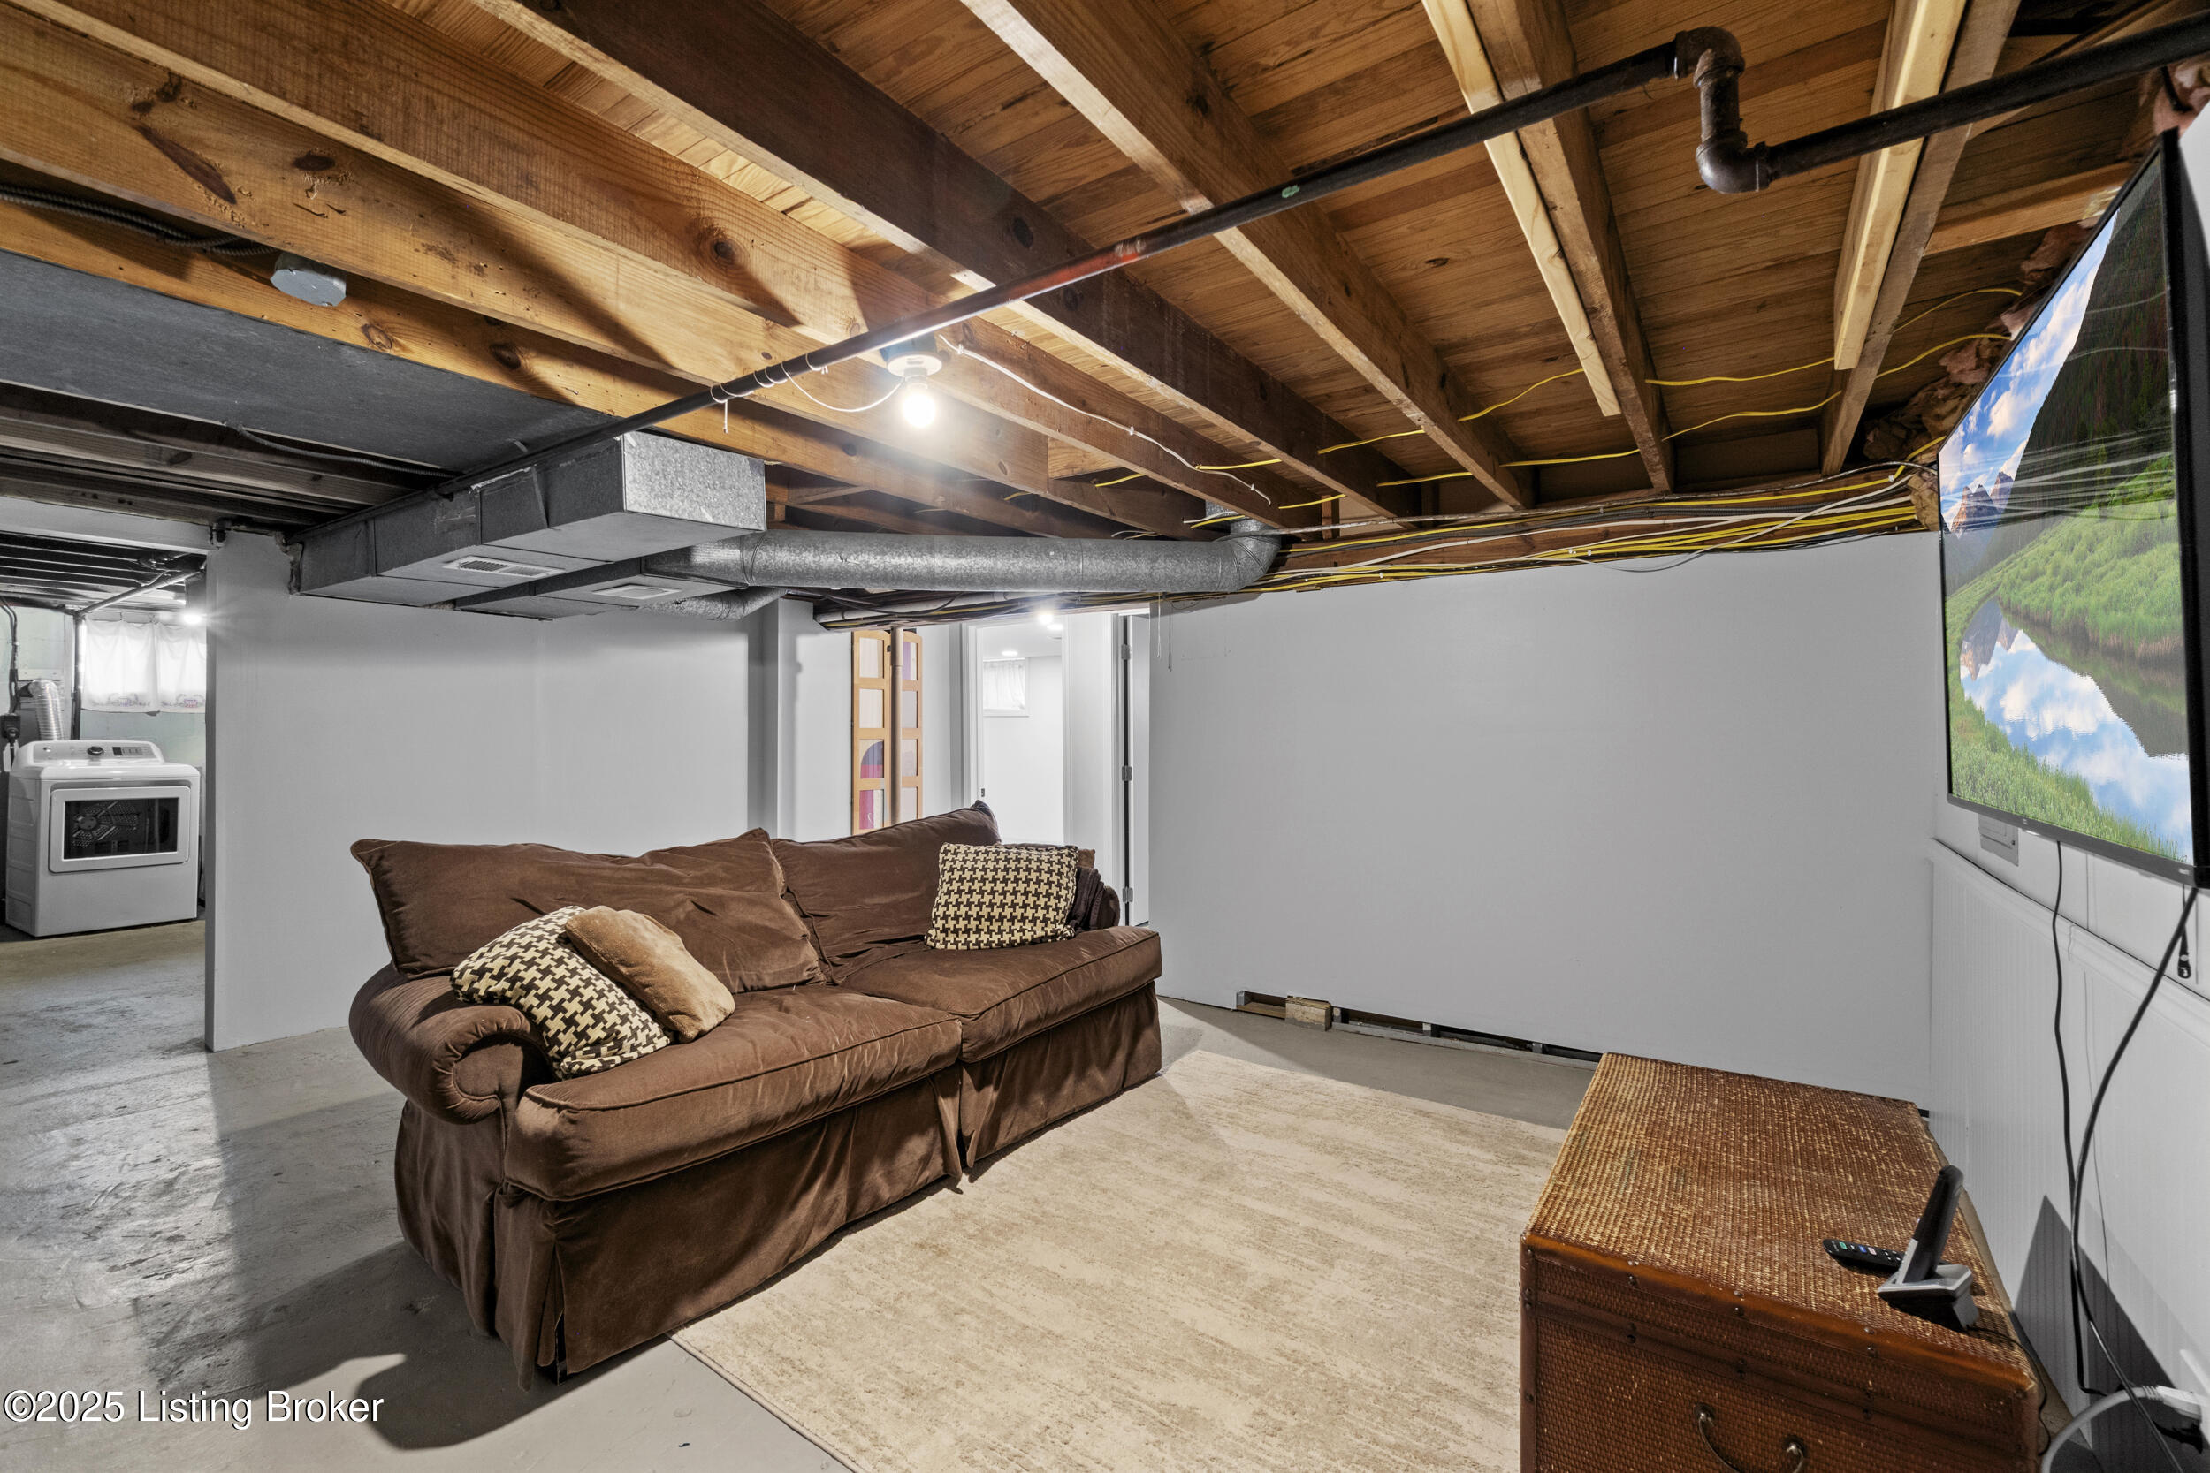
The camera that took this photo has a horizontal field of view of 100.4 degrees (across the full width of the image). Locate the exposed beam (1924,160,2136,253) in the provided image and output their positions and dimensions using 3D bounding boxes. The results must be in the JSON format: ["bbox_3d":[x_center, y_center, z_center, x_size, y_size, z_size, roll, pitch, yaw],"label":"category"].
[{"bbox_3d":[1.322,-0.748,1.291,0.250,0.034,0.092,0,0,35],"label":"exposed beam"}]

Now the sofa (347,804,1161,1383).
[{"bbox_3d":[-0.739,0.677,2.565,0.970,0.860,2.000,0,0,38],"label":"sofa"}]

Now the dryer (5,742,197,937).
[{"bbox_3d":[-6.403,0.618,5.894,0.740,1.130,0.686,0,0,31],"label":"dryer"}]

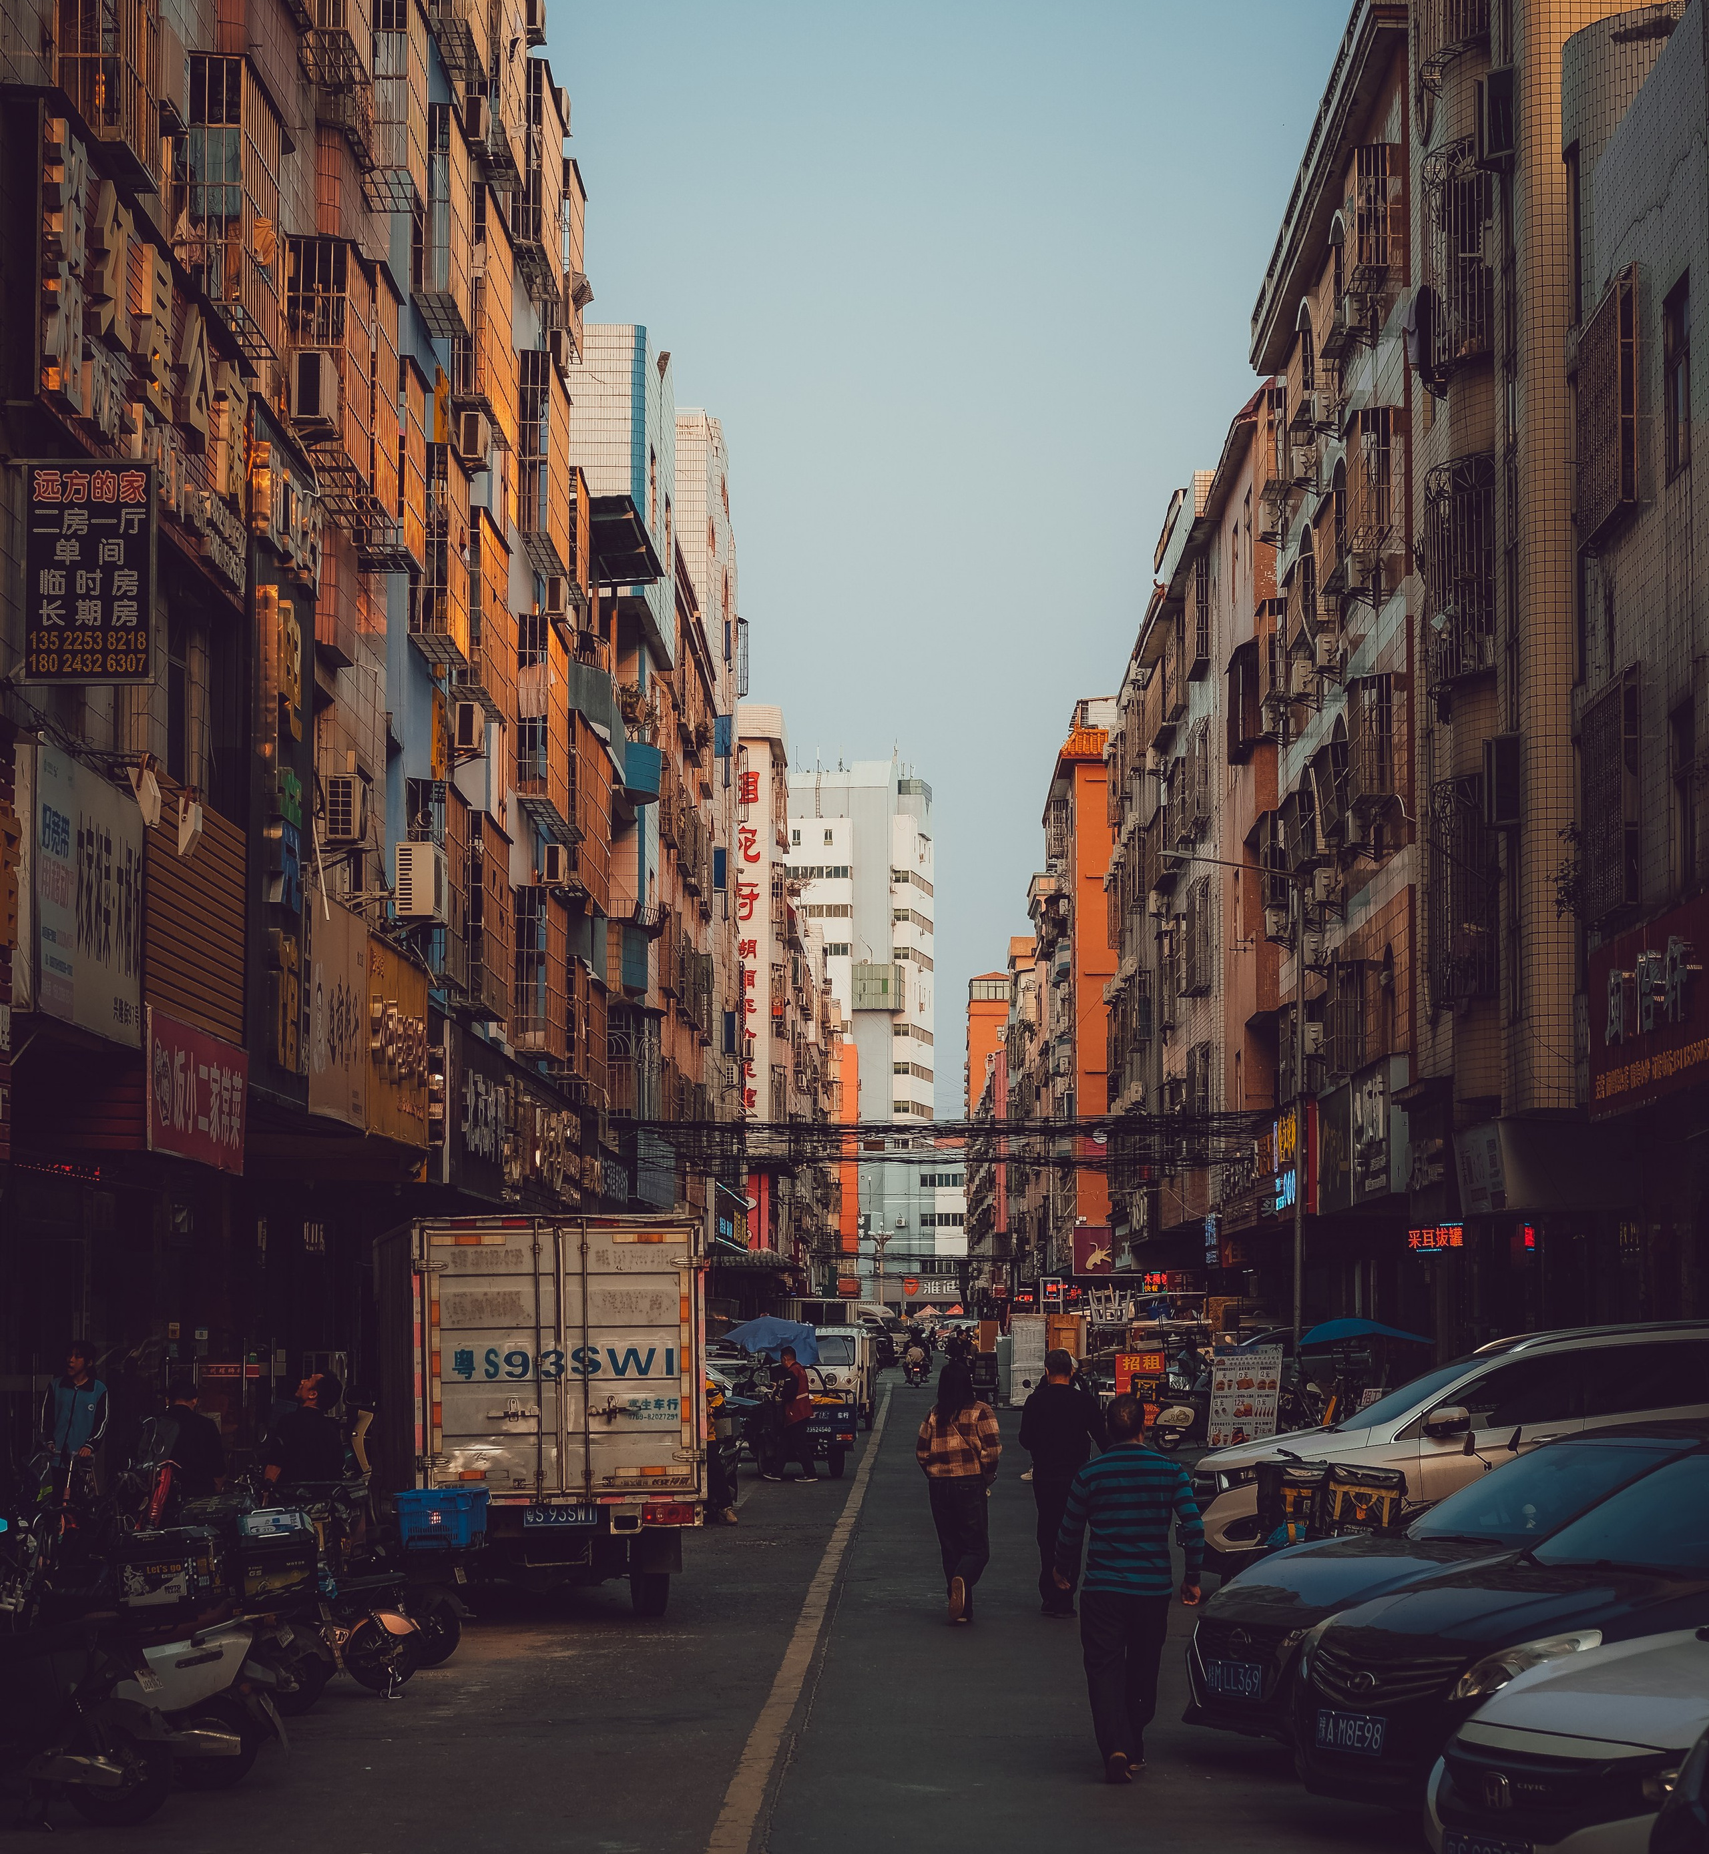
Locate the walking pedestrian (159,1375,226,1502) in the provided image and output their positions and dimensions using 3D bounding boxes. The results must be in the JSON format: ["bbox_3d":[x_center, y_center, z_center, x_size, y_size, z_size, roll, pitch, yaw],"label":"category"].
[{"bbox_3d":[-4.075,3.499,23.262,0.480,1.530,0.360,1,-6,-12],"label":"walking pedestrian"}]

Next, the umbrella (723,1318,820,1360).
[{"bbox_3d":[-1.042,5.093,46.724,1.200,0.570,1.200,0,-6,0],"label":"umbrella"}]

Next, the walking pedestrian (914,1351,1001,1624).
[{"bbox_3d":[0.650,3.577,24.008,0.540,1.690,0.520,0,-6,0],"label":"walking pedestrian"}]

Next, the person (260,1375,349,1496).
[{"bbox_3d":[-3.070,3.171,20.981,0.750,1.360,0.550,-4,-7,32],"label":"person"}]

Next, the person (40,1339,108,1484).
[{"bbox_3d":[-4.963,3.477,23.968,0.440,1.640,0.330,0,-6,2],"label":"person"}]

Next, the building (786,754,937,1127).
[{"bbox_3d":[0.353,10.660,332.000,15.000,51.000,14.000,-1,-6,10],"label":"building"}]

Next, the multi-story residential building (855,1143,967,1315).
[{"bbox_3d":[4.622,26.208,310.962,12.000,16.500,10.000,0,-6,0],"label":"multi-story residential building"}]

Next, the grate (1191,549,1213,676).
[{"bbox_3d":[6.494,-5.855,70.500,0.500,2.200,2.000,0,-6,1],"label":"grate"}]

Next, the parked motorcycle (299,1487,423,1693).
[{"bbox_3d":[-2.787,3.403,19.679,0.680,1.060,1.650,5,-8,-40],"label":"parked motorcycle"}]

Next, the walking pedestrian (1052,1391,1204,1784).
[{"bbox_3d":[1.144,2.757,15.849,0.600,1.620,0.550,0,-6,0],"label":"walking pedestrian"}]

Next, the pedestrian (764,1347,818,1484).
[{"bbox_3d":[-0.771,5.964,46.190,0.650,1.660,0.500,-1,-6,10],"label":"pedestrian"}]

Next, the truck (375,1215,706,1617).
[{"bbox_3d":[-2.248,3.317,25.501,1.820,2.480,5.500,1,-6,-10],"label":"truck"}]

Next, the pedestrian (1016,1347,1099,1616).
[{"bbox_3d":[1.353,3.619,24.506,0.560,1.710,0.420,0,-6,1],"label":"pedestrian"}]

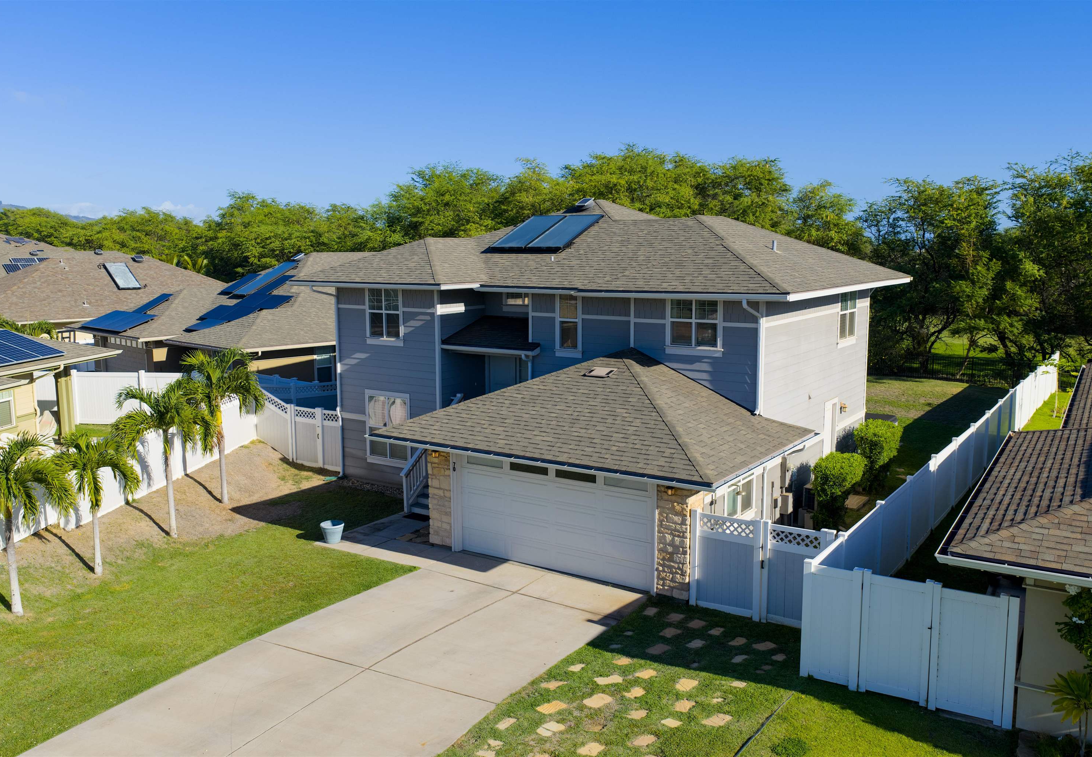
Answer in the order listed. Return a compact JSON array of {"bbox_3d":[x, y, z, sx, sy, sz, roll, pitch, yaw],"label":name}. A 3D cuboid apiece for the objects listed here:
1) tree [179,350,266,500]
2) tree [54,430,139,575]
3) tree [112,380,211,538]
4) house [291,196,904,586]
[{"bbox_3d":[-8.703,1.290,23.823,2.350,4.250,2.350,0,8,0],"label":"tree"},{"bbox_3d":[-9.403,2.615,18.592,1.900,3.120,1.900,0,8,0],"label":"tree"},{"bbox_3d":[-9.083,1.899,20.995,2.400,3.850,2.400,0,8,0],"label":"tree"},{"bbox_3d":[1.319,-1.084,25.992,14.550,8.580,15.170,5,10,34],"label":"house"}]

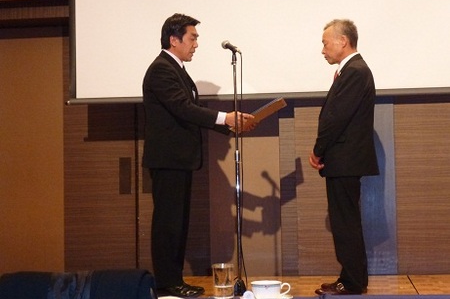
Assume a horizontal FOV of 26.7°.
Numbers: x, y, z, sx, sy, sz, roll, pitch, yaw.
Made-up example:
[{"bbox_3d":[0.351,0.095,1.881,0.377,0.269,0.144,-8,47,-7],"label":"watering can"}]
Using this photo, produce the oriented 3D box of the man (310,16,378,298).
[{"bbox_3d":[0.725,0.045,5.800,0.430,1.690,0.500,-1,-2,1],"label":"man"}]

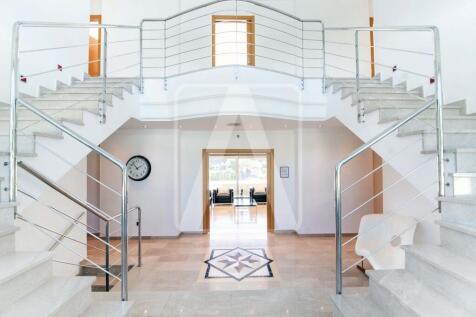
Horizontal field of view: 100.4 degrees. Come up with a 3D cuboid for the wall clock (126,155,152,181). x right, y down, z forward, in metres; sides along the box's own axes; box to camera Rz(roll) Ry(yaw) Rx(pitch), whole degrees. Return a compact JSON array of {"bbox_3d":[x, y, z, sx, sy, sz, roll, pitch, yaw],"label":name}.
[{"bbox_3d":[-2.238,0.229,4.481,0.580,0.580,0.060,0,-1,-1],"label":"wall clock"}]

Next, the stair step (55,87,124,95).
[{"bbox_3d":[-2.295,-0.998,3.209,1.040,0.180,0.300,0,-1,-1],"label":"stair step"}]

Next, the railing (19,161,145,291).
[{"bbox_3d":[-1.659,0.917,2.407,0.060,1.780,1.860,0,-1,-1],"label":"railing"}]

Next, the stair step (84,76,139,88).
[{"bbox_3d":[-2.303,-1.364,3.754,1.040,0.180,0.300,0,-1,-1],"label":"stair step"}]

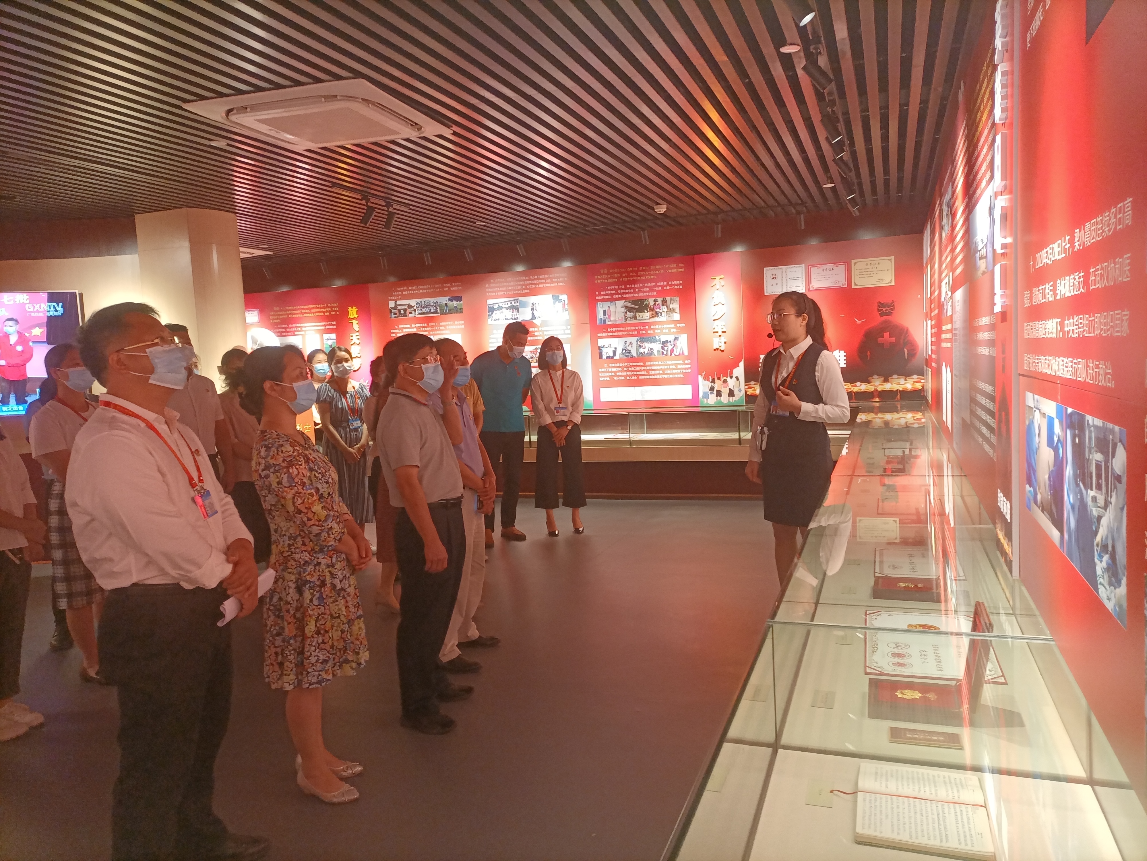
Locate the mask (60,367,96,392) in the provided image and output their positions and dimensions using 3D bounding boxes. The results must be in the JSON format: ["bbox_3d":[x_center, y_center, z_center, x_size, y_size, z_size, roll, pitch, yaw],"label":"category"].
[{"bbox_3d":[-2.315,-0.242,4.050,0.125,0.120,0.140,-15,4,4],"label":"mask"}]

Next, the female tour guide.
[{"bbox_3d":[1.035,0.216,4.020,0.400,1.700,0.500,-5,5,-27],"label":"female tour guide"}]

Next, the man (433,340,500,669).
[{"bbox_3d":[-0.555,0.330,4.260,0.380,1.600,0.500,-1,5,18],"label":"man"}]

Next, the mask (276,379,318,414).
[{"bbox_3d":[-0.938,-0.114,2.930,0.130,0.120,0.140,-15,6,-4],"label":"mask"}]

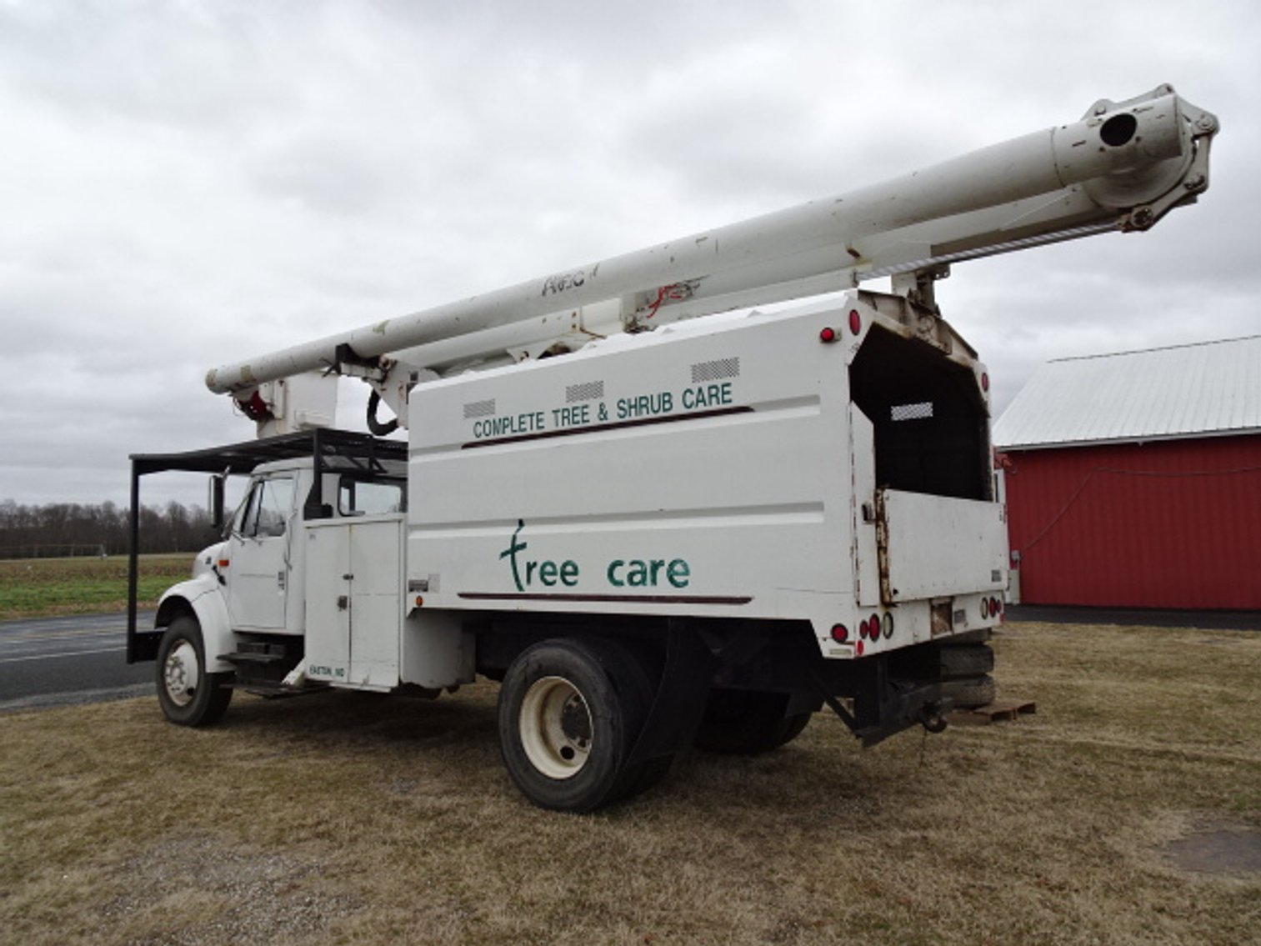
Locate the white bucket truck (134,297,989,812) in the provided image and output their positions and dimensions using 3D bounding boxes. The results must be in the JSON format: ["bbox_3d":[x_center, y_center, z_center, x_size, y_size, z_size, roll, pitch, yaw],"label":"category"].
[{"bbox_3d":[-1.238,0.800,7.554,7.950,2.870,2.500,-5,-7,37],"label":"white bucket truck"}]

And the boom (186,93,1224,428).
[{"bbox_3d":[-0.704,-1.064,7.043,9.170,0.970,1.100,-5,-7,37],"label":"boom"}]

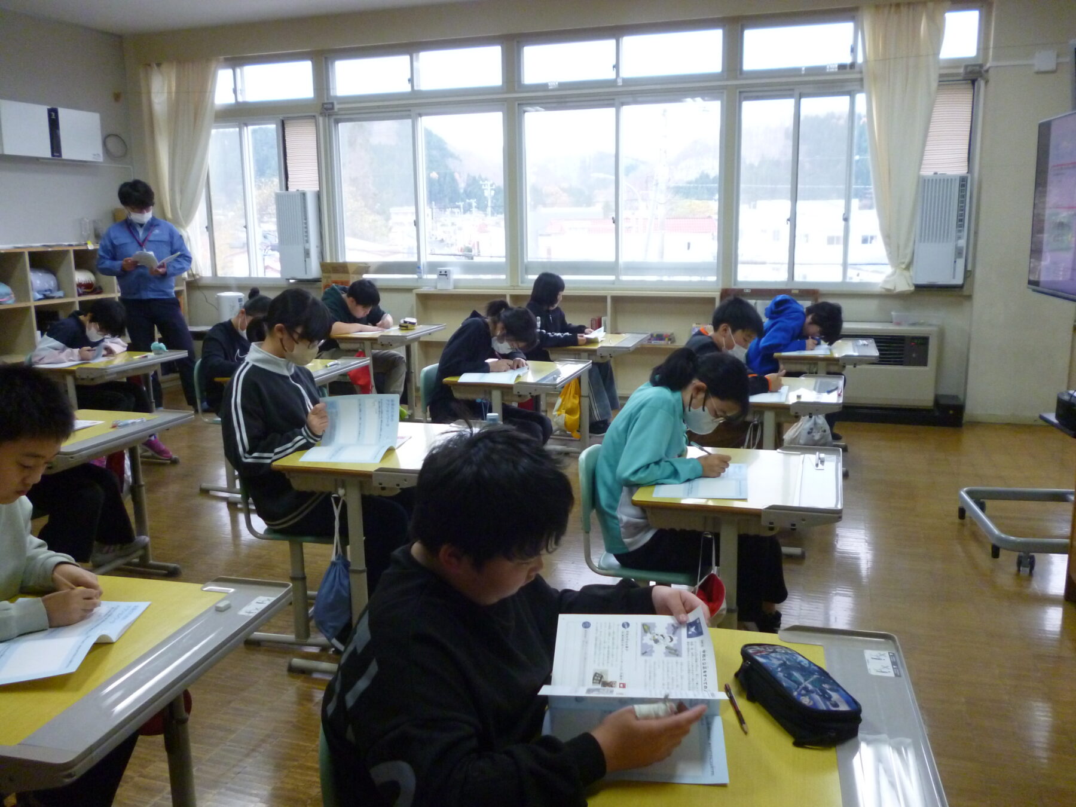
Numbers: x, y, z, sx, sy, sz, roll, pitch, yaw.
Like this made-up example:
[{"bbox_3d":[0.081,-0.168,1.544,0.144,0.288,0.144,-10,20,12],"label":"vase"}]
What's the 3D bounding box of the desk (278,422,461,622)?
[{"bbox_3d":[-0.444,0.477,2.879,0.540,0.724,0.630,3,13,16],"label":"desk"}]

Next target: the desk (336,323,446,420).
[{"bbox_3d":[-1.020,-0.170,6.107,0.565,0.691,0.660,3,12,17],"label":"desk"}]

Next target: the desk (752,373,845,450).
[{"bbox_3d":[1.051,0.250,3.906,0.565,0.663,0.660,3,12,19],"label":"desk"}]

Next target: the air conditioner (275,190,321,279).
[{"bbox_3d":[-2.068,-1.448,7.518,0.335,0.750,0.230,3,13,18],"label":"air conditioner"}]

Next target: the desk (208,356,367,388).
[{"bbox_3d":[-1.286,0.132,4.679,0.565,0.666,0.660,2,12,13],"label":"desk"}]

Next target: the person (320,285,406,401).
[{"bbox_3d":[-1.121,-0.304,5.716,0.650,0.986,0.528,3,11,20],"label":"person"}]

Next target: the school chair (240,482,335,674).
[{"bbox_3d":[-0.749,0.425,2.965,0.435,0.730,0.370,3,12,18],"label":"school chair"}]

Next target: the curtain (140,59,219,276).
[{"bbox_3d":[-3.002,-1.992,7.530,0.750,1.800,0.220,3,13,18],"label":"curtain"}]

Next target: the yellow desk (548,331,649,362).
[{"bbox_3d":[0.379,-0.069,5.479,0.540,0.684,0.630,3,13,17],"label":"yellow desk"}]

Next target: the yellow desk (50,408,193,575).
[{"bbox_3d":[-1.739,0.414,3.318,0.565,0.661,0.660,3,12,17],"label":"yellow desk"}]

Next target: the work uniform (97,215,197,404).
[{"bbox_3d":[-2.898,-0.698,6.650,0.660,1.440,0.400,-6,13,-23],"label":"work uniform"}]

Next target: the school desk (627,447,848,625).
[{"bbox_3d":[0.623,0.514,2.689,0.565,0.635,0.660,3,12,18],"label":"school desk"}]

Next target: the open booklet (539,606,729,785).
[{"bbox_3d":[0.145,0.409,1.274,0.265,0.115,0.260,1,12,11],"label":"open booklet"}]

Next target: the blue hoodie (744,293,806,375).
[{"bbox_3d":[1.342,-0.351,4.893,0.390,0.535,0.460,3,12,18],"label":"blue hoodie"}]

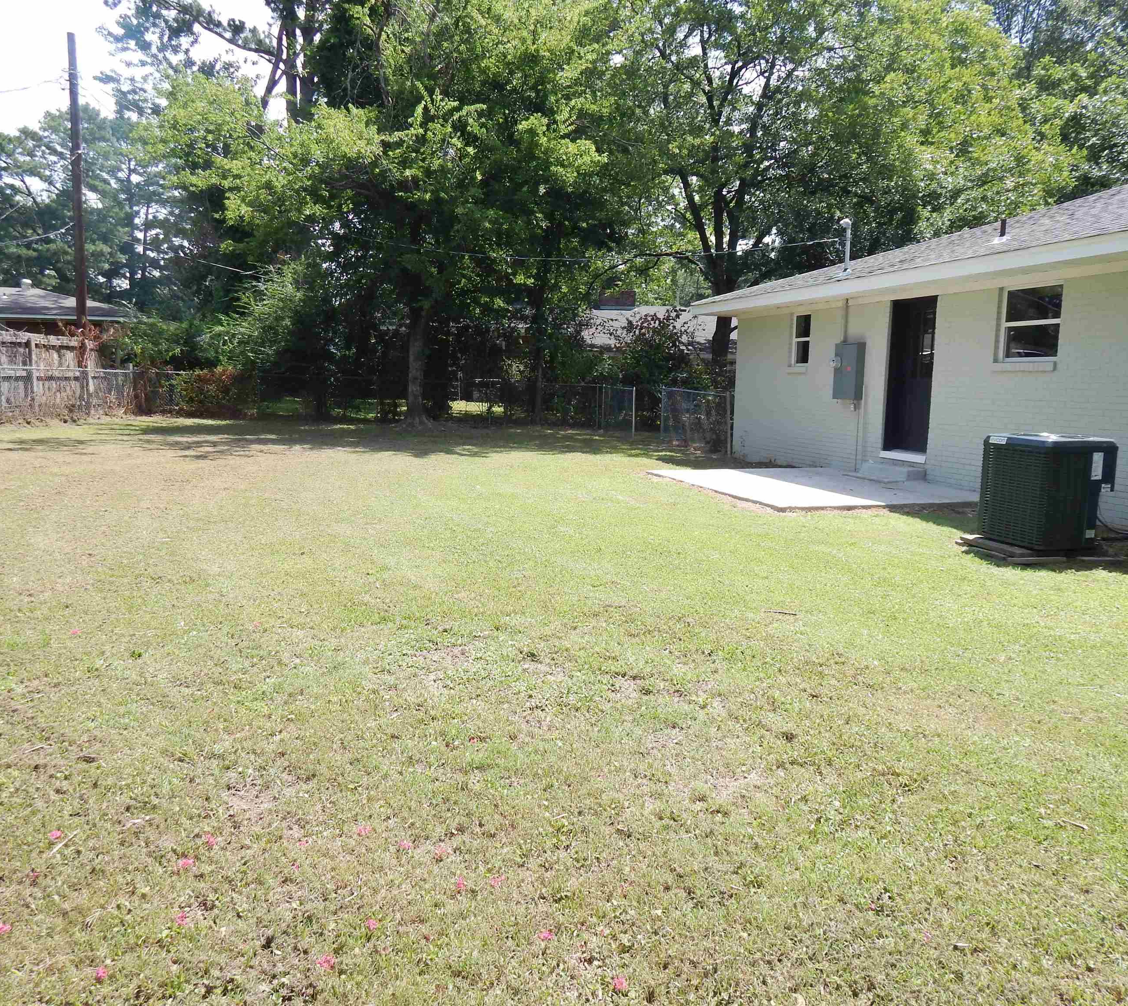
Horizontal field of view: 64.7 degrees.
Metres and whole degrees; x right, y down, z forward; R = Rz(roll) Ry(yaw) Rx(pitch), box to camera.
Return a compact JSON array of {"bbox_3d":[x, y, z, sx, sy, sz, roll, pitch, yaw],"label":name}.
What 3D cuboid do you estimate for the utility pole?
[{"bbox_3d":[-11.575,-6.517,21.242,0.250,8.880,0.250,-2,8,-29],"label":"utility pole"}]

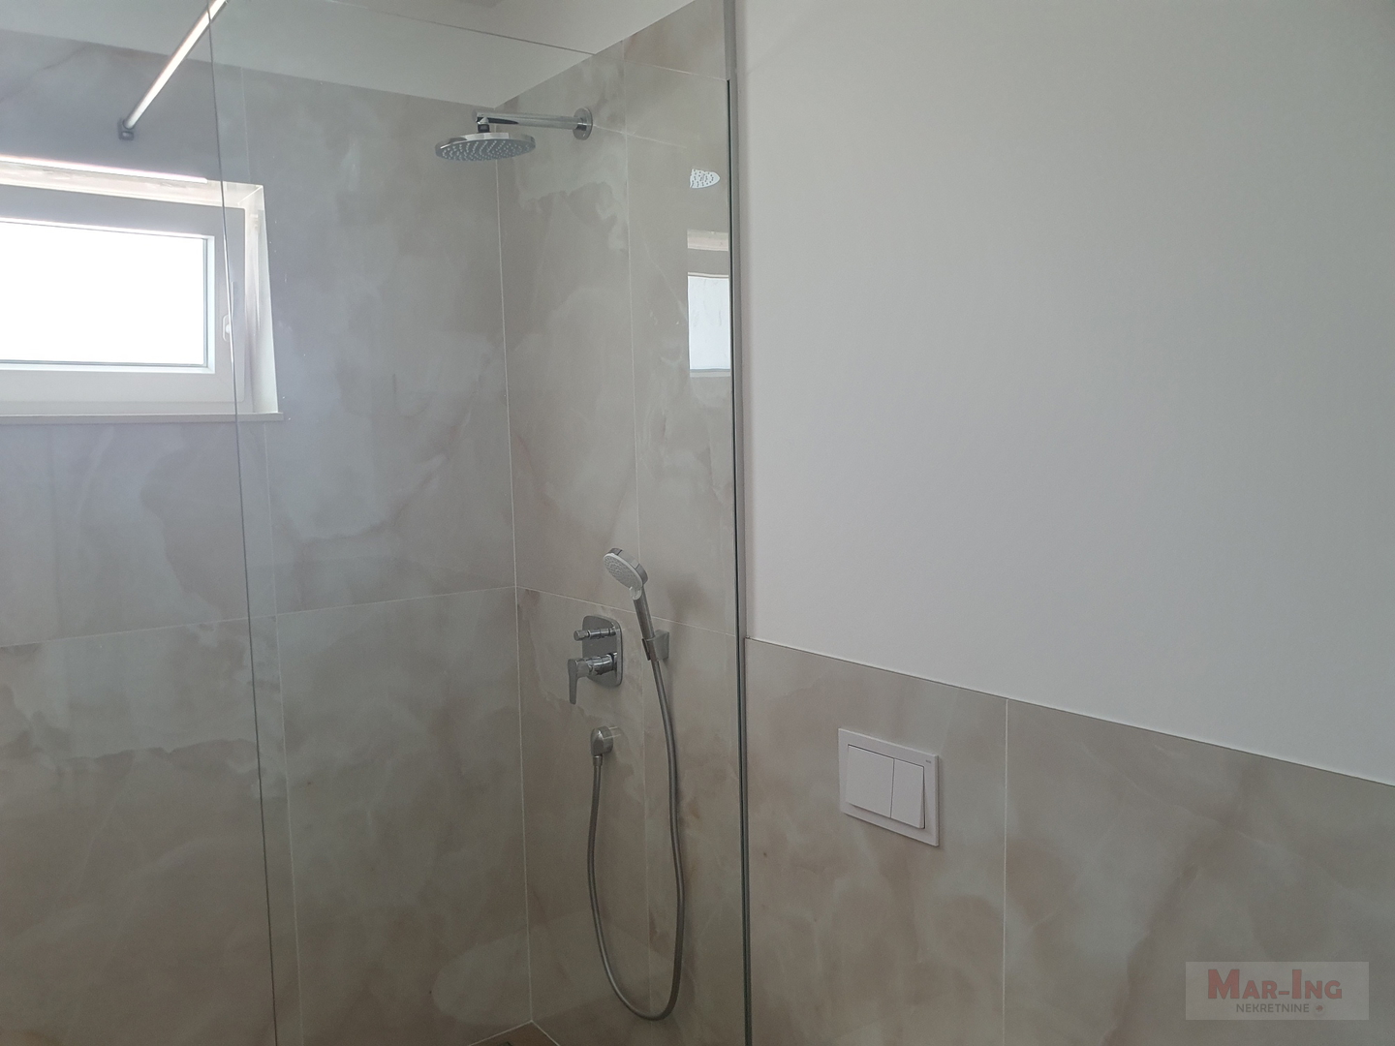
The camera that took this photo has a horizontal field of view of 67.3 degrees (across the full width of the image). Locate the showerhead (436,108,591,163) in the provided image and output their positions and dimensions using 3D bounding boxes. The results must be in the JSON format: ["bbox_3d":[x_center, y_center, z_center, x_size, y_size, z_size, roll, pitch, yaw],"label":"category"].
[{"bbox_3d":[-0.385,-0.837,2.206,0.342,0.122,0.205,-5,6,-36],"label":"showerhead"}]

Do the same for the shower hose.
[{"bbox_3d":[-0.158,0.678,2.318,0.070,0.845,0.372,-5,6,-36],"label":"shower hose"}]

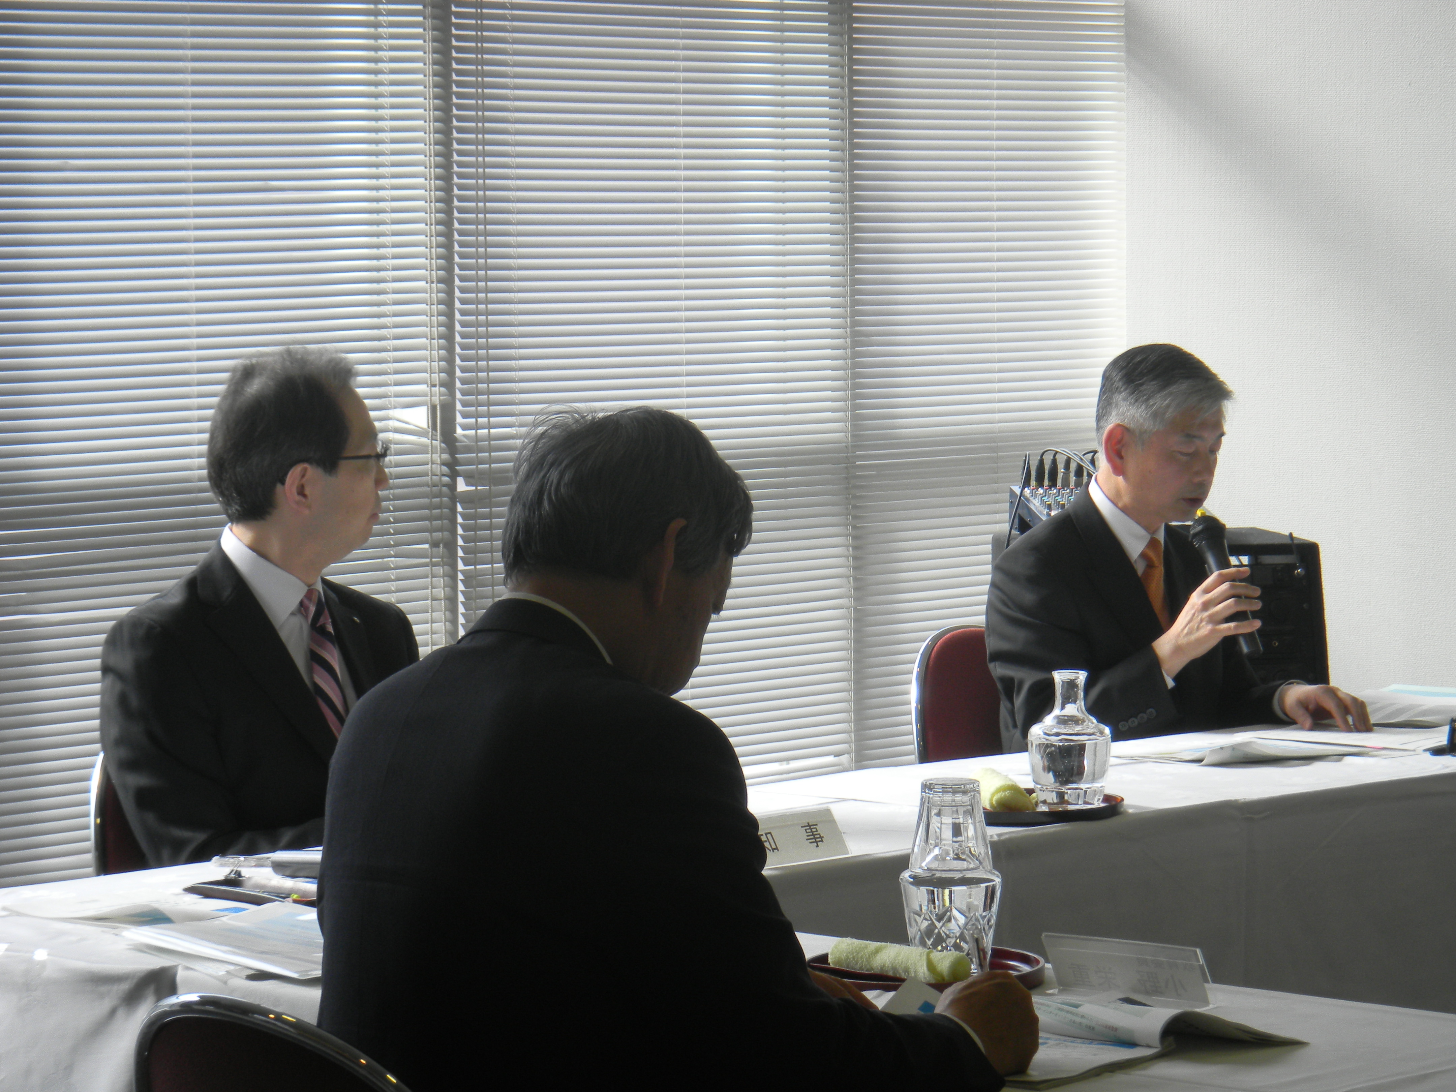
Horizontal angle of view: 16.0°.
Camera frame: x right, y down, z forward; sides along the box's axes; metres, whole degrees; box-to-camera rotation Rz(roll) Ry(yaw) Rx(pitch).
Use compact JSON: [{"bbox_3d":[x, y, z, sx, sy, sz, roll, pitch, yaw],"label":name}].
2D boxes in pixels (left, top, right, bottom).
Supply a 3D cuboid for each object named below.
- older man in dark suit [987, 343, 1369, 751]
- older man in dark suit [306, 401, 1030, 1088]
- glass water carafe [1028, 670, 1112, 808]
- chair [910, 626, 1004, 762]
[{"bbox_3d":[0.663,0.328,7.261,0.720,1.244,0.560,3,5,41],"label":"older man in dark suit"},{"bbox_3d":[-0.023,0.518,4.332,0.560,1.271,0.720,3,5,41],"label":"older man in dark suit"},{"bbox_3d":[0.415,0.234,6.293,0.101,0.161,0.101,-1,4,0],"label":"glass water carafe"},{"bbox_3d":[0.515,0.528,7.467,0.530,0.821,0.470,3,5,41],"label":"chair"}]

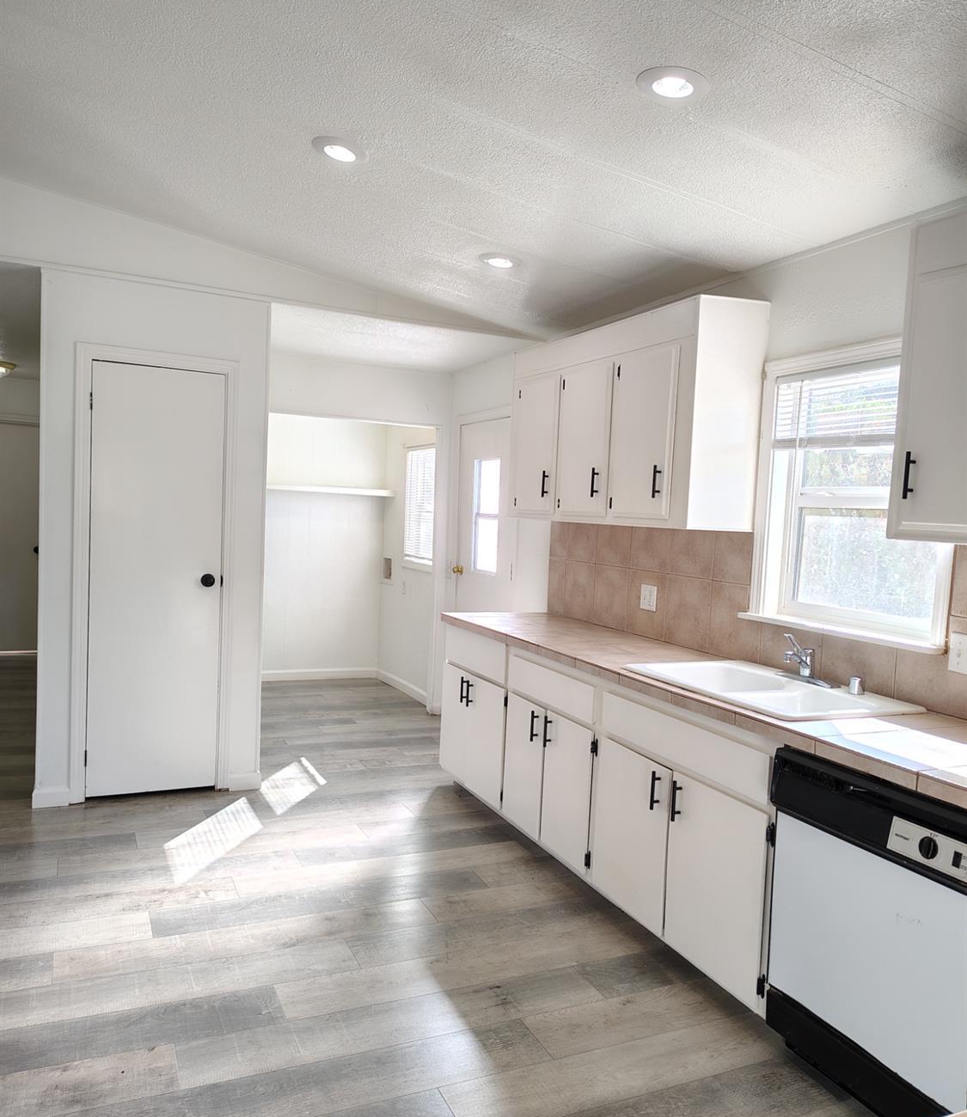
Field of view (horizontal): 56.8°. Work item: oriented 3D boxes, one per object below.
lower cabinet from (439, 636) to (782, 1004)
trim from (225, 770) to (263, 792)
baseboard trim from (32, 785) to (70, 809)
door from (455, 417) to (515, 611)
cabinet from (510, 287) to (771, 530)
[{"bbox_3d":[0.571,0.844,3.688,0.645,0.835,2.454,1,3,-24],"label":"lower cabinet"},{"bbox_3d":[-1.205,1.126,4.525,0.155,0.091,0.018,1,3,-24],"label":"trim"},{"bbox_3d":[-2.012,1.113,4.161,0.151,0.091,0.018,1,3,-24],"label":"baseboard trim"},{"bbox_3d":[0.007,0.120,5.828,0.047,2.029,0.886,1,3,-24],"label":"door"},{"bbox_3d":[0.609,-0.584,4.050,0.322,0.864,1.519,1,3,-24],"label":"cabinet"}]

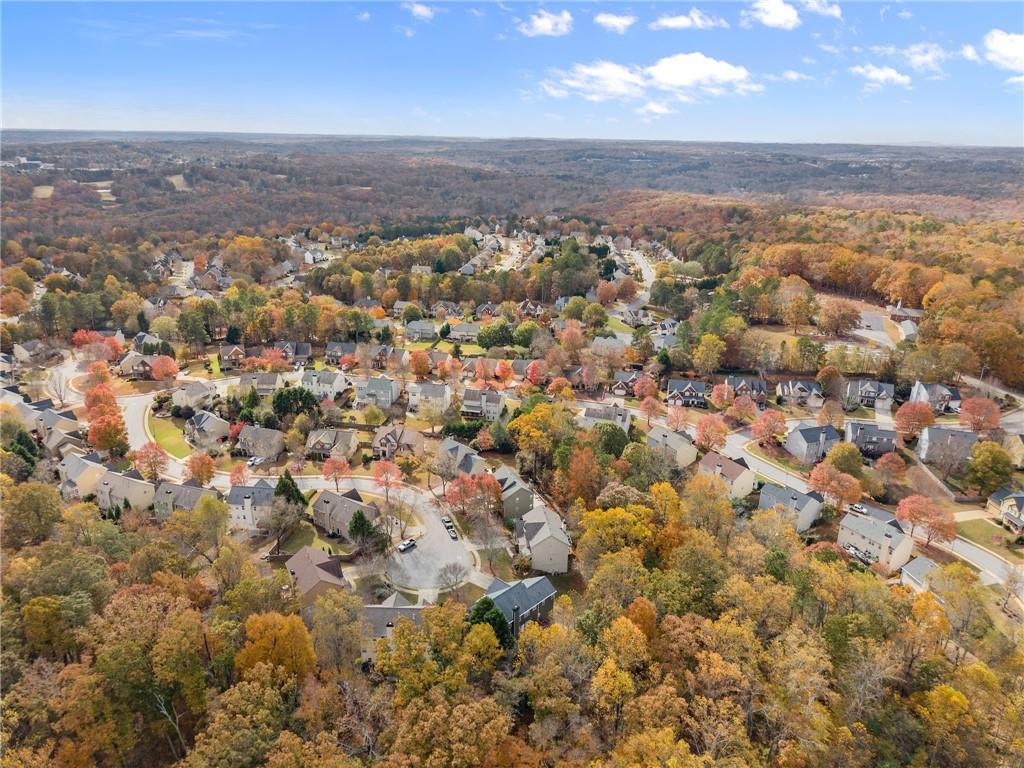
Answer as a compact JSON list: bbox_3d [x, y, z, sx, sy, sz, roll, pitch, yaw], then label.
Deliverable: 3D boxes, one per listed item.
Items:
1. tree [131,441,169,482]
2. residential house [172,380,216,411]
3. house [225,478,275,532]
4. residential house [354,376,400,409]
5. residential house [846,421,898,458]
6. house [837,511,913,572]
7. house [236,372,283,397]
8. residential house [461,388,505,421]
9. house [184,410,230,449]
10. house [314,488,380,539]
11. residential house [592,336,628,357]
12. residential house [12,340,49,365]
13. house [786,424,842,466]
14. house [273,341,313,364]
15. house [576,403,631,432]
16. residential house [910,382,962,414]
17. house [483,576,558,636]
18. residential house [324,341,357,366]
[{"bbox_3d":[-112.630,24.640,220.950,10.000,12.000,10.000,1,19,0],"label":"tree"},{"bbox_3d":[-130.850,3.930,291.580,11.110,9.180,11.580,13,23,31],"label":"residential house"},{"bbox_3d":[-74.246,35.474,207.668,13.000,11.200,10.800,2,19,4],"label":"house"},{"bbox_3d":[-57.490,3.190,303.280,15.400,11.000,10.500,3,19,7],"label":"residential house"},{"bbox_3d":[137.710,20.250,273.090,15.400,10.000,11.190,5,20,12],"label":"residential house"},{"bbox_3d":[100.498,43.233,195.677,10.800,10.200,14.700,-11,23,-31],"label":"house"},{"bbox_3d":[-110.050,0.030,310.850,15.000,10.200,10.000,2,19,2],"label":"house"},{"bbox_3d":[-11.480,8.250,291.500,15.200,10.800,10.400,5,20,10],"label":"residential house"},{"bbox_3d":[-110.820,15.220,257.070,11.630,9.740,10.480,-16,25,-40],"label":"house"},{"bbox_3d":[-49.490,37.980,212.470,15.700,10.000,11.250,13,23,31],"label":"house"},{"bbox_3d":[51.360,-20.140,377.700,16.500,9.300,10.500,4,20,9],"label":"residential house"},{"bbox_3d":[-231.050,-16.740,341.120,10.500,9.000,12.500,5,20,11],"label":"residential house"},{"bbox_3d":[106.180,20.170,251.570,14.030,10.270,13.180,-6,20,-18],"label":"house"},{"bbox_3d":[-111.022,-17.674,363.293,15.800,9.300,11.500,0,19,-3],"label":"house"},{"bbox_3d":[37.000,13.940,278.630,17.500,10.200,9.500,6,20,13],"label":"house"},{"bbox_3d":[183.911,5.654,308.002,15.000,9.500,11.500,5,20,10],"label":"residential house"},{"bbox_3d":[1.170,51.590,169.560,15.500,10.300,12.000,-17,26,-42],"label":"house"},{"bbox_3d":[-82.570,-15.250,345.660,13.440,9.660,11.040,1,19,0],"label":"residential house"}]

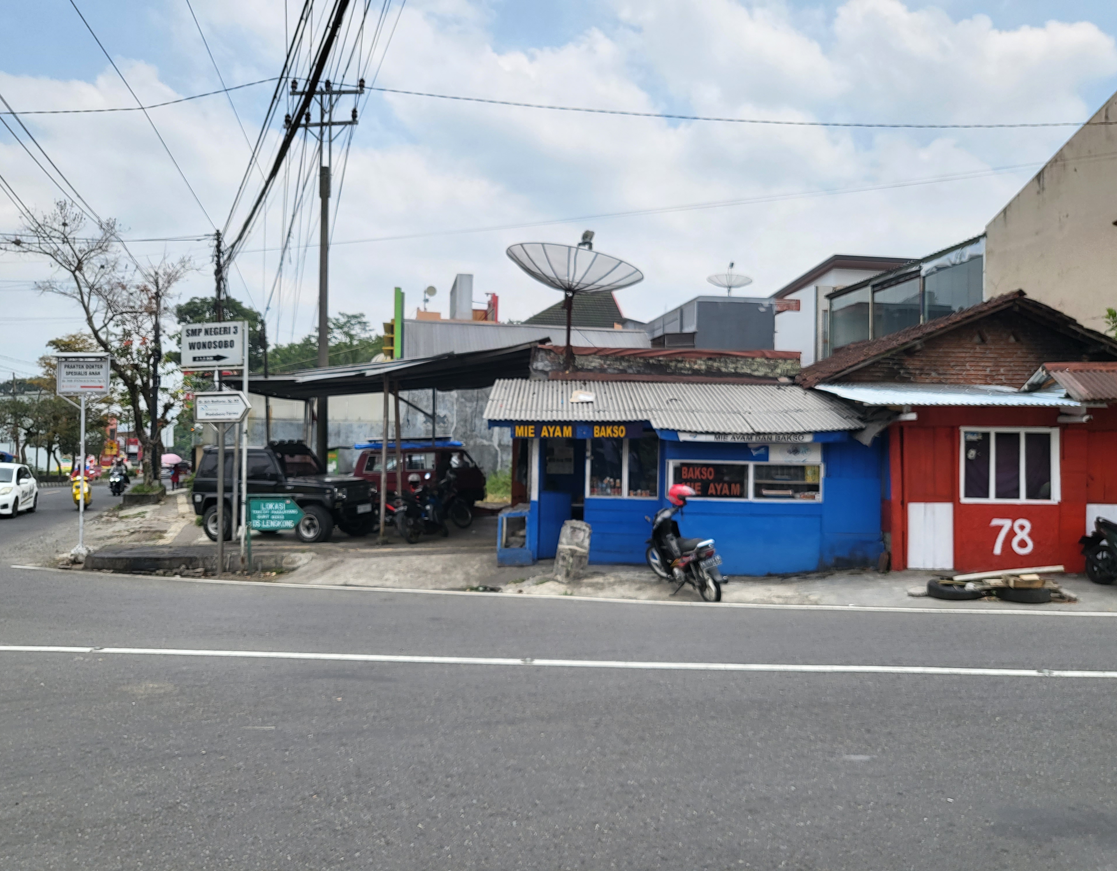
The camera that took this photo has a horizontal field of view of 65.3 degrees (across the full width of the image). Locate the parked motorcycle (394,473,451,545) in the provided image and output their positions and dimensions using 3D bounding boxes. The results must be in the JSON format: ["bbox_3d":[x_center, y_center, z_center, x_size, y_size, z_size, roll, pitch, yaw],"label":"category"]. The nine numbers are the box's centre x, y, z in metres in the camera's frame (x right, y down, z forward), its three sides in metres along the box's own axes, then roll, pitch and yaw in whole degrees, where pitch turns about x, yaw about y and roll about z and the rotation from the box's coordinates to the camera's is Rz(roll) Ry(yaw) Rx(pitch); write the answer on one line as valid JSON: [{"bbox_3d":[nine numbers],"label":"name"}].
[{"bbox_3d":[-2.347,1.324,15.765,0.700,1.150,1.900,0,-2,23],"label":"parked motorcycle"}]

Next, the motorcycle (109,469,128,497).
[{"bbox_3d":[-17.997,1.937,35.715,0.750,1.150,1.900,1,-2,-23],"label":"motorcycle"}]

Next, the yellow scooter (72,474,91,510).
[{"bbox_3d":[-15.447,1.770,28.214,0.720,1.130,1.820,1,-2,-21],"label":"yellow scooter"}]

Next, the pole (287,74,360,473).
[{"bbox_3d":[-5.969,-3.570,22.143,1.850,11.200,0.400,0,-1,6],"label":"pole"}]

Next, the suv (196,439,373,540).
[{"bbox_3d":[-5.265,1.114,16.973,3.500,1.840,1.620,0,-2,20],"label":"suv"}]

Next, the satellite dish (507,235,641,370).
[{"bbox_3d":[0.286,-2.199,14.529,2.300,2.300,2.300,0,-2,18],"label":"satellite dish"}]

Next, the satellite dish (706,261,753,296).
[{"bbox_3d":[7.805,-7.077,39.521,2.100,1.650,2.100,0,-2,18],"label":"satellite dish"}]

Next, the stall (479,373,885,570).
[{"bbox_3d":[1.778,0.506,13.388,5.650,2.950,3.100,0,-1,-3],"label":"stall"}]

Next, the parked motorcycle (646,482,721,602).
[{"bbox_3d":[1.633,1.394,11.366,0.700,1.250,1.880,1,-2,-23],"label":"parked motorcycle"}]

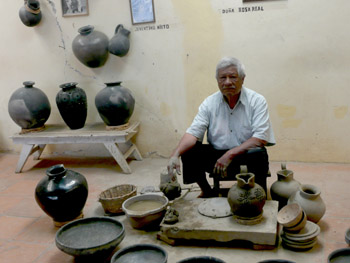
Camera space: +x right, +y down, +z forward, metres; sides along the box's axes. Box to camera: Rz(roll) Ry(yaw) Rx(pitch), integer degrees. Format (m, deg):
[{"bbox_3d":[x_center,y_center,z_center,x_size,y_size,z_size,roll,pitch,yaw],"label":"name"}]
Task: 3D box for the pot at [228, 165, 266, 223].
[{"bbox_3d":[0.366,0.327,2.214,0.193,0.244,0.208,-2,16,5],"label":"pot"}]

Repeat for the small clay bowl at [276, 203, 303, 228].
[{"bbox_3d":[0.596,0.442,2.214,0.137,0.066,0.137,-33,22,13],"label":"small clay bowl"}]

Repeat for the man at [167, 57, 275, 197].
[{"bbox_3d":[0.309,-0.037,2.817,0.640,0.890,0.630,0,16,12],"label":"man"}]

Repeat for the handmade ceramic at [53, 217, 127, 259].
[{"bbox_3d":[-0.477,0.648,2.510,0.403,0.141,0.403,1,18,19],"label":"handmade ceramic"}]

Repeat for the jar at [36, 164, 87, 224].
[{"bbox_3d":[-0.663,0.380,2.583,0.300,0.328,0.300,-9,15,2],"label":"jar"}]

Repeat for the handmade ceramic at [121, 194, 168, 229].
[{"bbox_3d":[-0.167,0.476,2.526,0.266,0.114,0.260,-3,15,0],"label":"handmade ceramic"}]

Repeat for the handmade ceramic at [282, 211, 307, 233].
[{"bbox_3d":[0.620,0.468,2.223,0.139,0.067,0.139,-33,22,13],"label":"handmade ceramic"}]

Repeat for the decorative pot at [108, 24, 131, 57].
[{"bbox_3d":[-0.455,-0.766,3.714,0.166,0.252,0.161,34,26,6],"label":"decorative pot"}]

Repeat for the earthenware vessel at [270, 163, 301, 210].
[{"bbox_3d":[0.661,0.340,2.598,0.179,0.240,0.194,-1,16,9],"label":"earthenware vessel"}]

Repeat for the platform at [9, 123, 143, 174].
[{"bbox_3d":[-0.873,0.149,3.952,1.128,0.358,0.358,-1,18,15],"label":"platform"}]

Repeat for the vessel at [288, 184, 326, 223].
[{"bbox_3d":[0.808,0.459,2.654,0.230,0.220,0.230,9,21,16],"label":"vessel"}]

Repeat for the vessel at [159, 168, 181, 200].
[{"bbox_3d":[-0.033,0.382,3.022,0.146,0.191,0.146,1,18,19],"label":"vessel"}]

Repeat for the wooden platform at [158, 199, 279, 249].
[{"bbox_3d":[0.296,0.557,2.678,0.670,0.103,0.388,0,18,17],"label":"wooden platform"}]

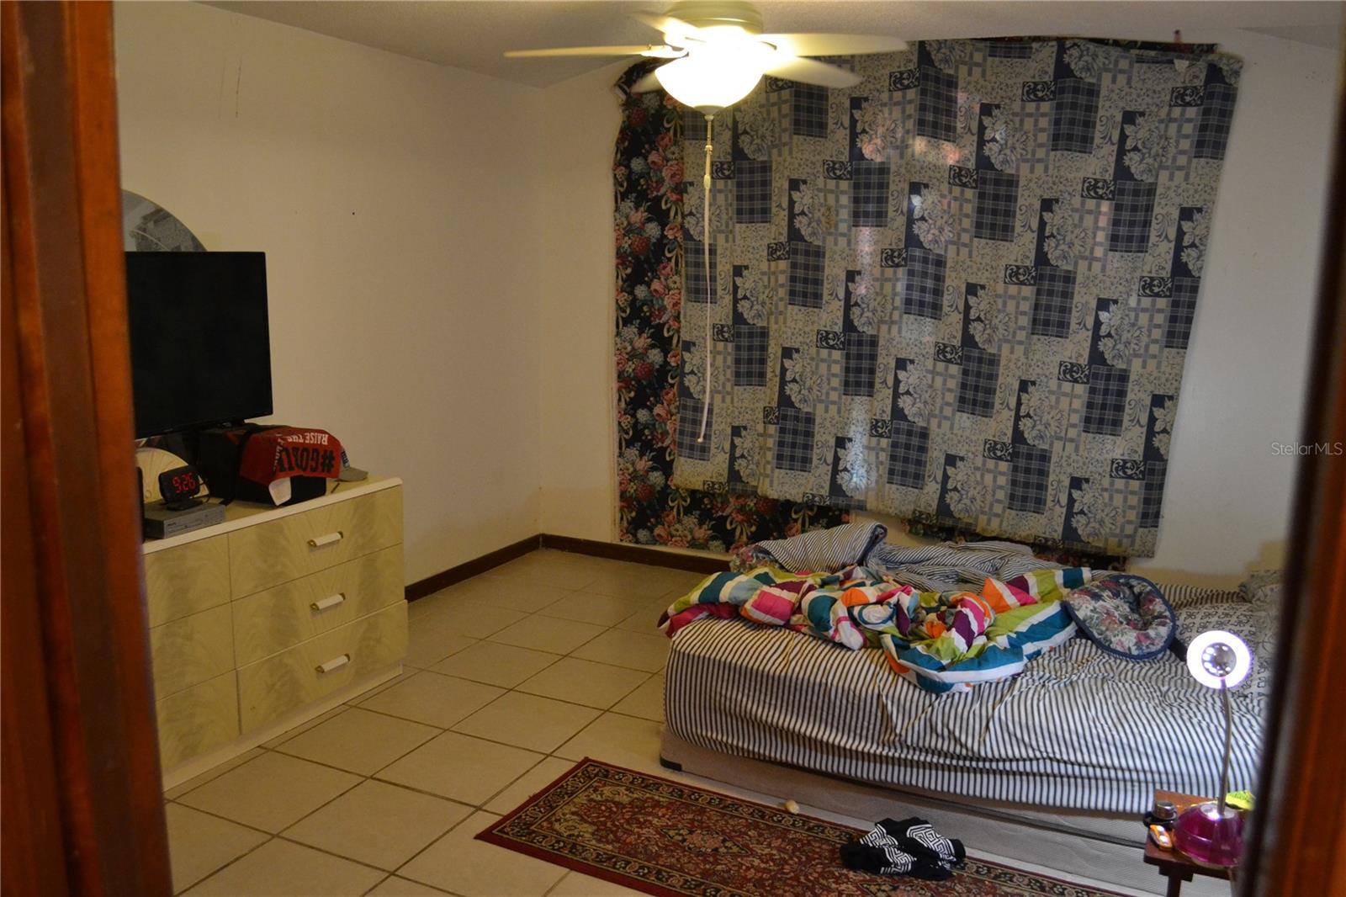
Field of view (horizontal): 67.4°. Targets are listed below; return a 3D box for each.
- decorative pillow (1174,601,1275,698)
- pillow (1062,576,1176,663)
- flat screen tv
[{"bbox_3d":[1.687,0.531,2.858,0.460,0.160,0.600,6,10,25],"label":"decorative pillow"},{"bbox_3d":[1.264,0.482,2.858,0.340,0.130,0.290,6,55,25],"label":"pillow"},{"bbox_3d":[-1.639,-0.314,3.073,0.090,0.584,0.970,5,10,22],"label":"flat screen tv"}]

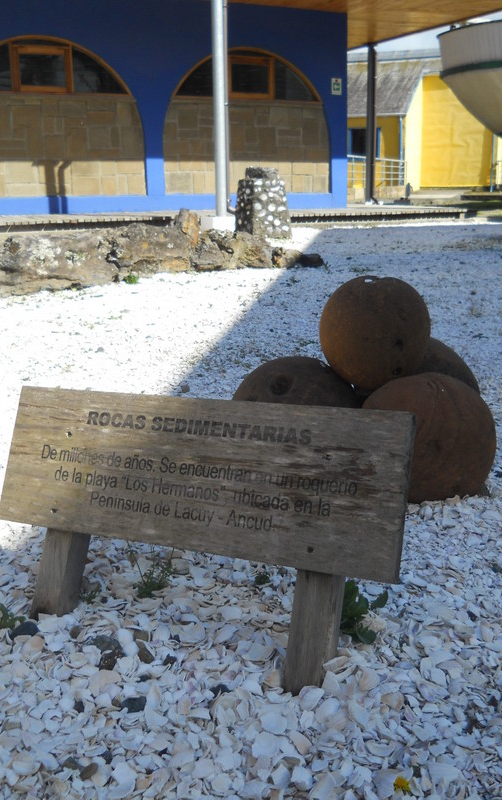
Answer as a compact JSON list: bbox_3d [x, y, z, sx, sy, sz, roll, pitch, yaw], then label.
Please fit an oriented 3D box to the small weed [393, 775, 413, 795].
[{"bbox_3d":[0.253,0.638,1.420,0.033,0.028,0.030,-1,14,0],"label":"small weed"}]

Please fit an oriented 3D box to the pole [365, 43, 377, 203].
[{"bbox_3d":[2.617,-6.003,18.600,0.180,3.280,0.180,-8,15,-25],"label":"pole"}]

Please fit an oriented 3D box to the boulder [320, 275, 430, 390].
[{"bbox_3d":[0.414,-0.215,2.850,0.370,0.385,0.370,-1,14,0],"label":"boulder"}]

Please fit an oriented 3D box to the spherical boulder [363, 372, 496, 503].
[{"bbox_3d":[0.568,0.124,2.720,0.420,0.405,0.420,-1,14,0],"label":"spherical boulder"}]

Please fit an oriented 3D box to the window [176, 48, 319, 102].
[{"bbox_3d":[-0.024,-5.283,13.900,2.700,0.790,0.120,-8,15,-25],"label":"window"}]

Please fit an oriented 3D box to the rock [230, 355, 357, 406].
[{"bbox_3d":[0.151,0.074,2.800,0.445,0.420,0.445,-1,14,0],"label":"rock"}]

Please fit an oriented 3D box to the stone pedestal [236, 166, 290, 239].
[{"bbox_3d":[0.161,-2.528,11.000,0.540,0.820,0.540,-8,15,-25],"label":"stone pedestal"}]

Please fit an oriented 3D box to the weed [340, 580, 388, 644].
[{"bbox_3d":[0.244,0.475,1.920,0.125,0.115,0.120,-1,14,0],"label":"weed"}]

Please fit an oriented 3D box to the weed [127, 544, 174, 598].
[{"bbox_3d":[-0.250,0.427,2.130,0.112,0.115,0.090,-1,14,0],"label":"weed"}]

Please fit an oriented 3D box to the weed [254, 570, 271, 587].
[{"bbox_3d":[0.029,0.451,2.160,0.045,0.035,0.040,-1,14,0],"label":"weed"}]

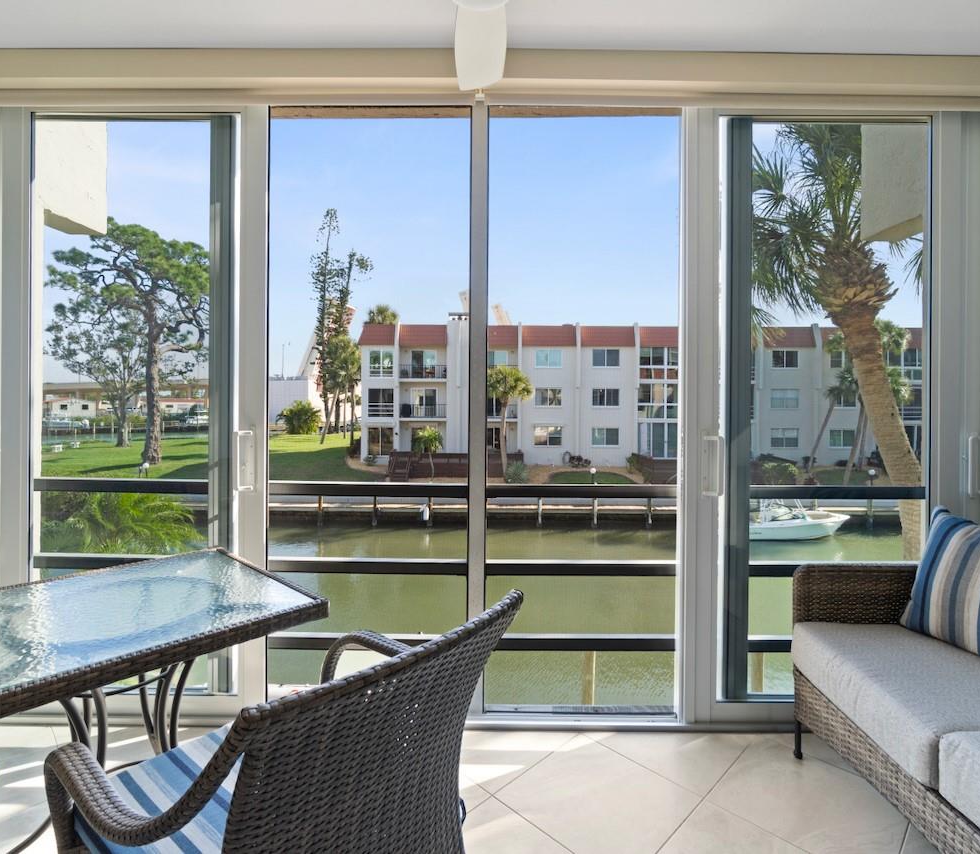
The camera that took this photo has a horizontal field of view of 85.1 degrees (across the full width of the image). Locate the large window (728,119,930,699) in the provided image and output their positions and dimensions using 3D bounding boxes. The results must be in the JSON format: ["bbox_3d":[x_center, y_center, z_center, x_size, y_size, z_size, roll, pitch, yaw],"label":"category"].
[{"bbox_3d":[1.290,-0.070,2.030,0.790,2.210,0.080,0,0,0],"label":"large window"}]

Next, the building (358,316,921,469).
[{"bbox_3d":[10.400,-2.350,42.000,39.000,10.000,12.500,0,0,0],"label":"building"}]

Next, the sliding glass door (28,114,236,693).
[{"bbox_3d":[-1.360,-0.090,2.030,0.820,2.210,0.080,0,0,0],"label":"sliding glass door"}]

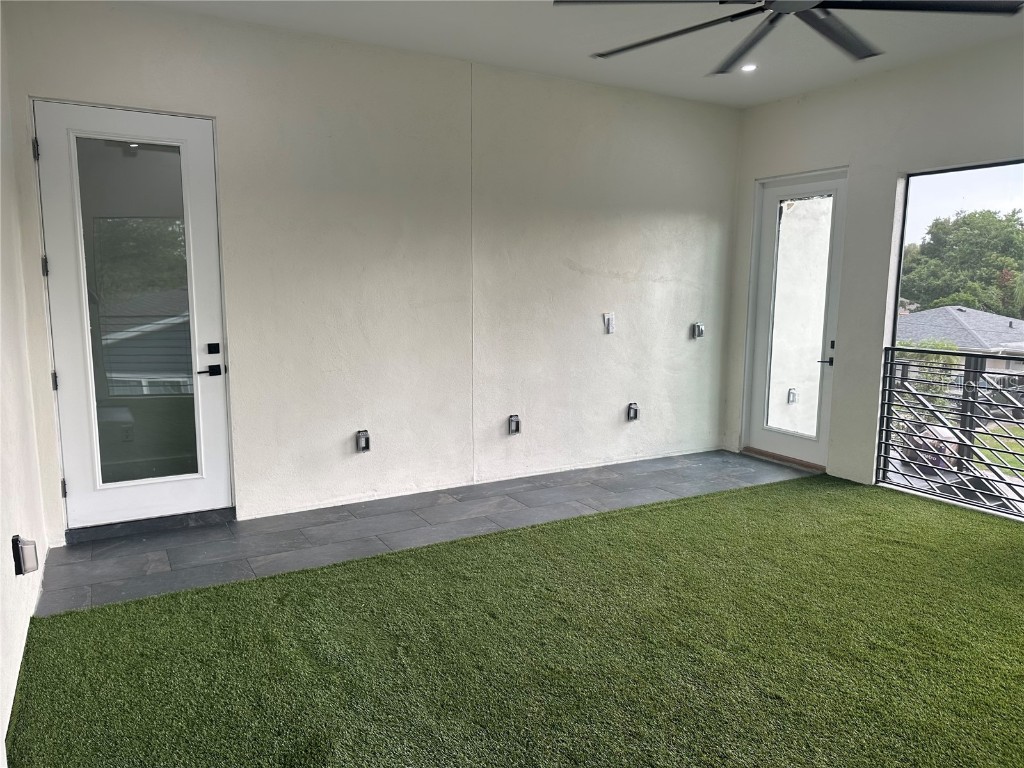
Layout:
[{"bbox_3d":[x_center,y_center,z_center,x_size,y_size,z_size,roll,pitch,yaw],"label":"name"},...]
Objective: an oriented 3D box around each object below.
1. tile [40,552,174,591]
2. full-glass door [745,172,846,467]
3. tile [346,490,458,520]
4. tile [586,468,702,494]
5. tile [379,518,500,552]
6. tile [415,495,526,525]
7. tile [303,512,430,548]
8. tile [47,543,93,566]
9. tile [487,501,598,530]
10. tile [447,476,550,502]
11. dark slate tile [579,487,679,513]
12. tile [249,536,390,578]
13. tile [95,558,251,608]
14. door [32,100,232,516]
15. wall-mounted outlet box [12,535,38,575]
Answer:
[{"bbox_3d":[-2.193,1.013,3.860,0.588,0.012,0.375,-4,9,-30],"label":"tile"},{"bbox_3d":[2.441,-0.535,6.161,0.120,2.465,0.940,-4,9,-30],"label":"full-glass door"},{"bbox_3d":[-0.782,0.857,5.031,0.757,0.013,0.343,-4,9,-30],"label":"tile"},{"bbox_3d":[1.031,0.783,5.668,0.757,0.013,0.356,-4,9,-30],"label":"tile"},{"bbox_3d":[-0.434,0.941,4.443,0.757,0.013,0.320,-4,9,-30],"label":"tile"},{"bbox_3d":[-0.288,0.881,4.947,0.755,0.012,0.375,-4,9,-30],"label":"tile"},{"bbox_3d":[-0.943,0.926,4.566,0.759,0.012,0.366,-4,9,-30],"label":"tile"},{"bbox_3d":[-2.534,0.980,4.072,0.211,0.012,0.328,-4,9,-30],"label":"tile"},{"bbox_3d":[0.223,0.900,4.829,0.759,0.012,0.340,-4,9,-30],"label":"tile"},{"bbox_3d":[-0.135,0.813,5.439,0.759,0.012,0.354,-4,9,-30],"label":"tile"},{"bbox_3d":[0.881,0.854,5.205,0.759,0.012,0.340,-4,9,-30],"label":"dark slate tile"},{"bbox_3d":[-1.091,0.994,4.072,0.755,0.012,0.345,-4,9,-30],"label":"tile"},{"bbox_3d":[-1.746,1.035,3.693,0.757,0.013,0.320,-4,9,-30],"label":"tile"},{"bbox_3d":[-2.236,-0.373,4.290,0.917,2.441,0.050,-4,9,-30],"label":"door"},{"bbox_3d":[-1.973,0.687,2.886,0.073,0.142,0.090,-4,9,-30],"label":"wall-mounted outlet box"}]

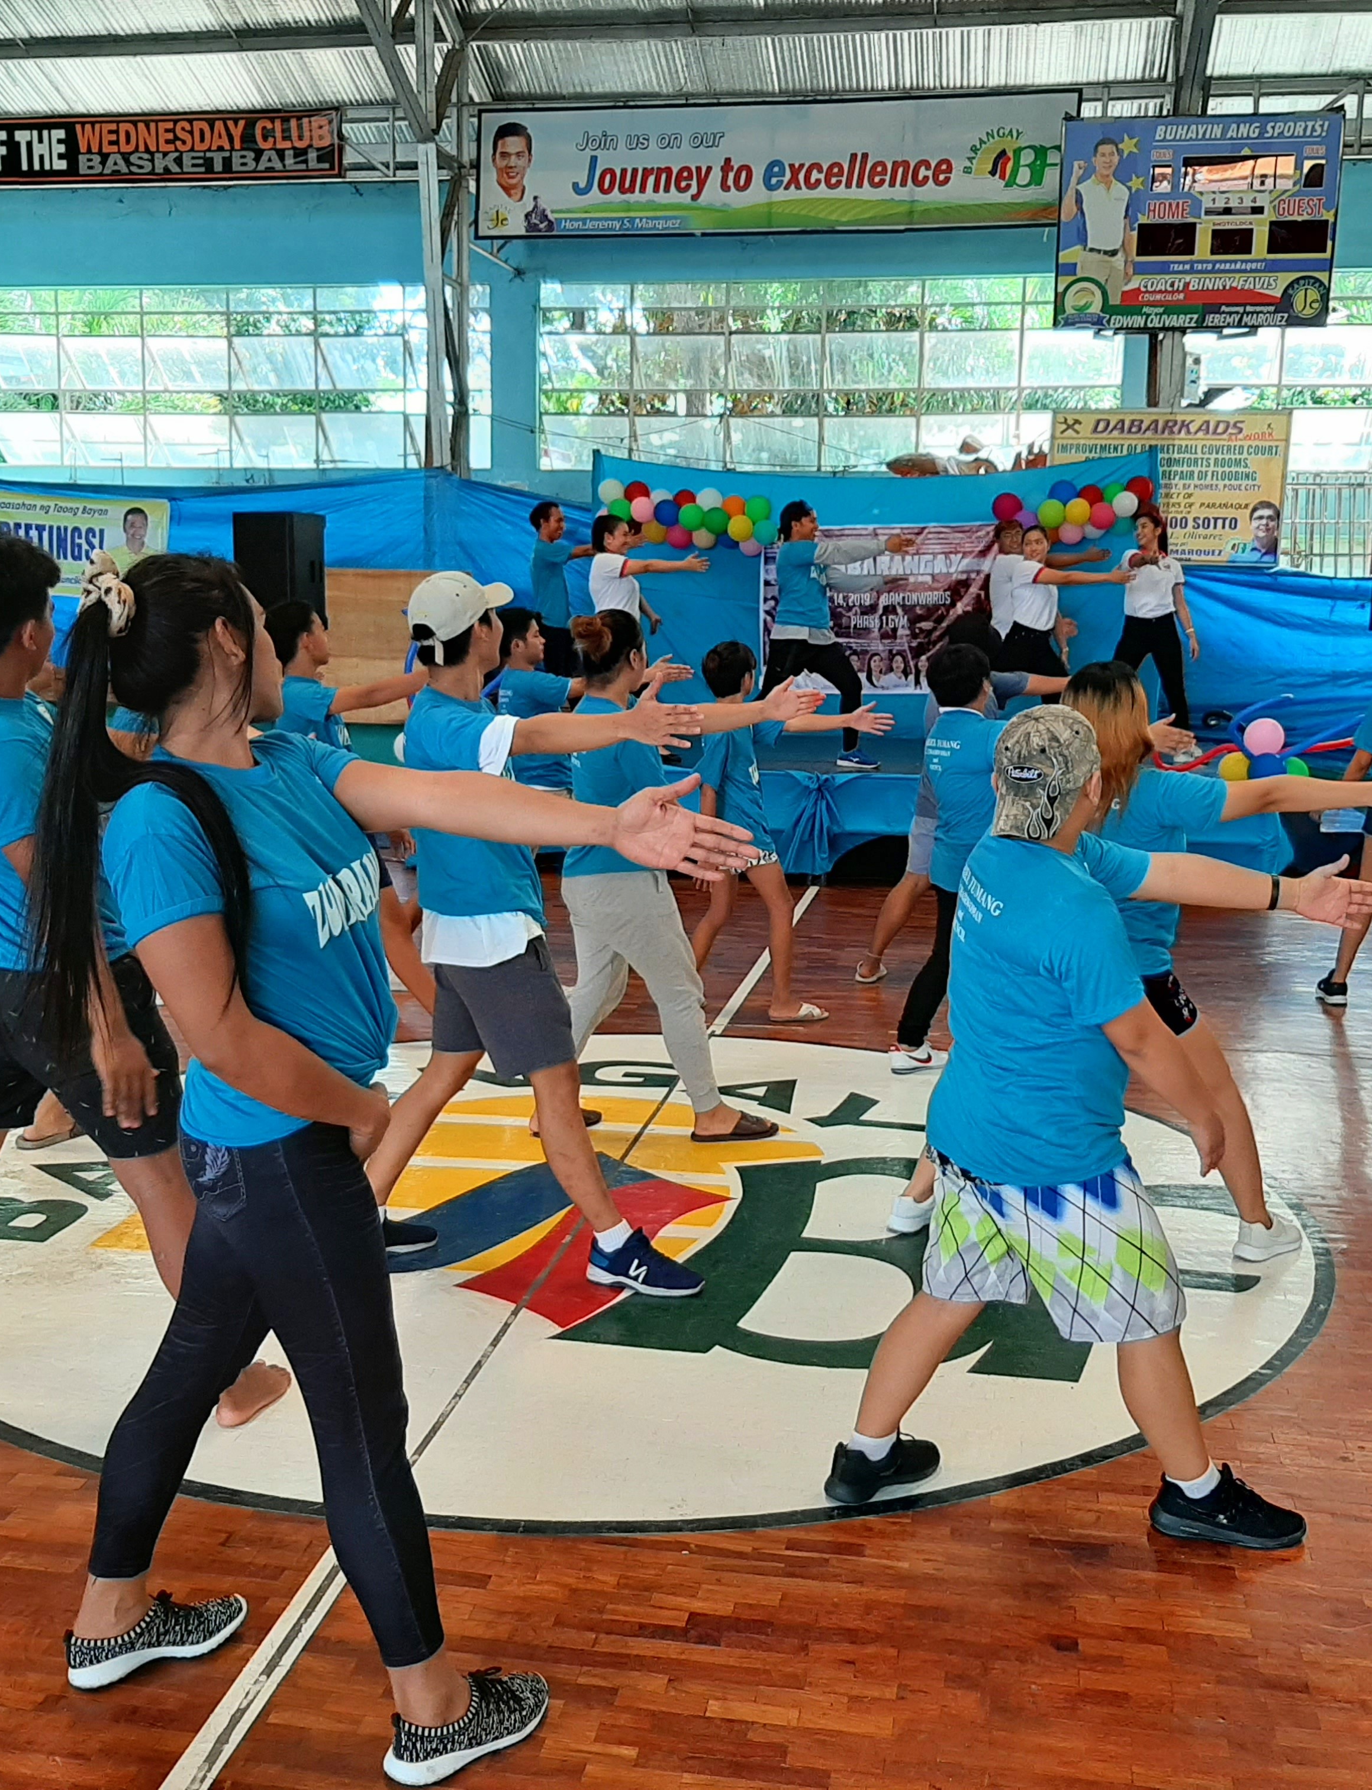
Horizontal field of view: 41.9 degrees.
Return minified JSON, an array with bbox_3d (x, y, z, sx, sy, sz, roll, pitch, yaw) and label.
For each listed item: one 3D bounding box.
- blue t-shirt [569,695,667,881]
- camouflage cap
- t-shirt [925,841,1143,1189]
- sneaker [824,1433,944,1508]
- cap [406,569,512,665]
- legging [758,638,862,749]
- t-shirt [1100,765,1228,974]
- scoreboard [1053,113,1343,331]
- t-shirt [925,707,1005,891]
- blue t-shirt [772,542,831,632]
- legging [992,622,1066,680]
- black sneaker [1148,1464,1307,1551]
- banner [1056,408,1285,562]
[{"bbox_3d":[-0.203,-0.316,5.153,0.270,0.550,0.410,-3,9,-24],"label":"blue t-shirt"},{"bbox_3d":[0.562,-0.190,2.794,0.170,0.150,0.250,7,36,38],"label":"camouflage cap"},{"bbox_3d":[0.561,0.190,2.884,0.310,0.580,0.430,-4,10,-28],"label":"t-shirt"},{"bbox_3d":[0.337,0.965,3.071,0.240,0.108,0.095,-5,10,-33],"label":"sneaker"},{"bbox_3d":[-0.502,-0.615,3.939,0.240,0.165,0.170,-20,17,-24],"label":"cap"},{"bbox_3d":[0.625,-1.178,10.440,0.820,0.700,0.400,1,9,-2],"label":"legging"},{"bbox_3d":[1.089,-0.059,4.229,0.350,0.510,0.410,-3,9,-25],"label":"t-shirt"},{"bbox_3d":[3.371,-4.419,11.785,1.780,1.330,0.180,2,9,9],"label":"scoreboard"},{"bbox_3d":[1.035,-0.320,5.967,0.320,0.600,0.430,-2,9,-20],"label":"t-shirt"},{"bbox_3d":[0.662,-1.781,10.349,0.300,0.540,0.420,3,9,13],"label":"blue t-shirt"},{"bbox_3d":[2.167,-1.352,11.355,0.520,0.760,0.420,5,9,24],"label":"legging"},{"bbox_3d":[0.882,0.995,2.949,0.262,0.106,0.100,3,9,13],"label":"black sneaker"},{"bbox_3d":[3.782,-3.176,14.049,1.830,1.190,0.040,2,9,10],"label":"banner"}]

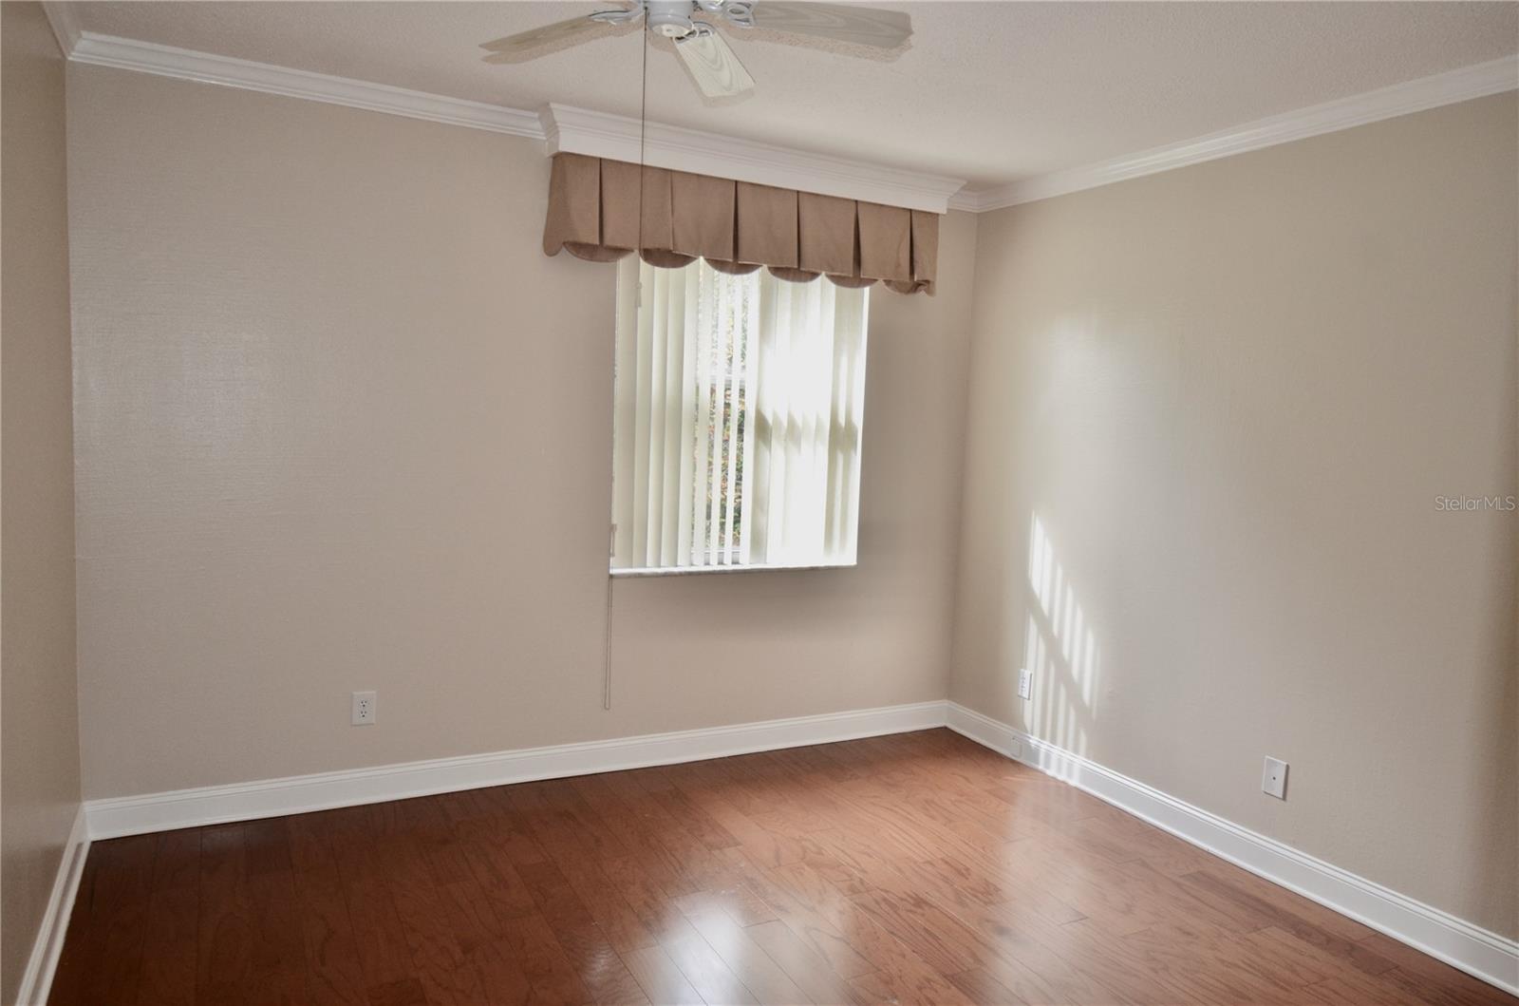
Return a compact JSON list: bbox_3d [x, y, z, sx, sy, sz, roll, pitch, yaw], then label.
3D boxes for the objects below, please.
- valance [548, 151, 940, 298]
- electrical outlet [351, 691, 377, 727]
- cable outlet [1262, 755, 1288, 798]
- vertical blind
[{"bbox_3d":[-0.003,-1.094,4.110,1.704,0.366,0.140,0,6,-28],"label":"valance"},{"bbox_3d":[-1.423,0.742,3.639,0.078,0.122,0.008,0,6,-28],"label":"electrical outlet"},{"bbox_3d":[1.725,0.921,3.385,0.008,0.123,0.079,0,6,-28],"label":"cable outlet"},{"bbox_3d":[-0.067,-0.443,4.280,1.177,1.454,0.102,0,6,-28],"label":"vertical blind"}]

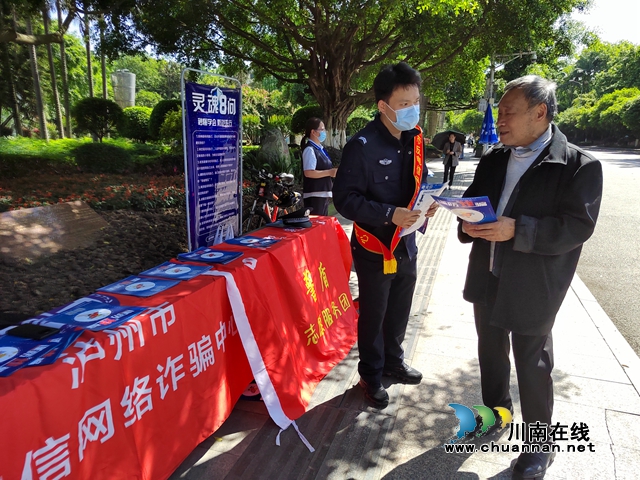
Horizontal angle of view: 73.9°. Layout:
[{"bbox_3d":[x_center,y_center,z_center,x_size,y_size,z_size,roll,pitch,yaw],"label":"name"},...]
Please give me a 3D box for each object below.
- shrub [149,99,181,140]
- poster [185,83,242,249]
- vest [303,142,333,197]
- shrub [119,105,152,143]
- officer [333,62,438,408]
[{"bbox_3d":[-6.097,-4.818,17.000,1.600,1.680,1.600,-6,16,-24],"label":"shrub"},{"bbox_3d":[-1.101,-0.684,4.433,0.060,1.860,0.800,8,16,26],"label":"poster"},{"bbox_3d":[-0.020,-0.698,4.150,0.290,0.530,0.410,5,15,16],"label":"vest"},{"bbox_3d":[-7.768,-4.889,18.000,1.500,1.500,1.500,-6,16,-24],"label":"shrub"},{"bbox_3d":[0.395,0.003,2.239,0.550,1.750,0.440,-12,19,-41],"label":"officer"}]

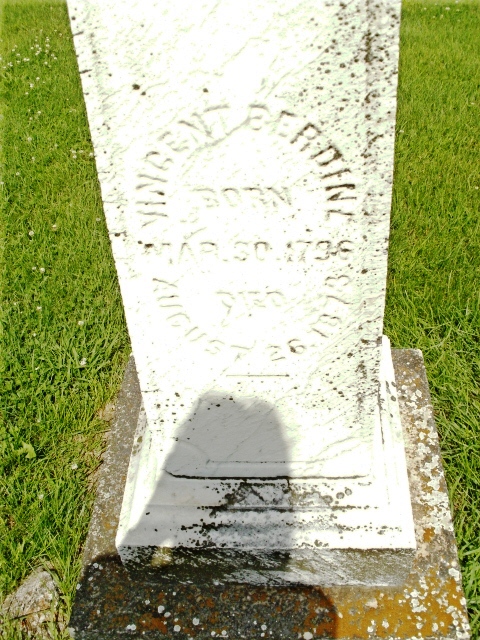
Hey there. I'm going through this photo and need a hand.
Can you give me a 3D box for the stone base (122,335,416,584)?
[{"bbox_3d":[0.059,0.250,1.395,0.540,0.265,0.506,-1,47,6],"label":"stone base"}]

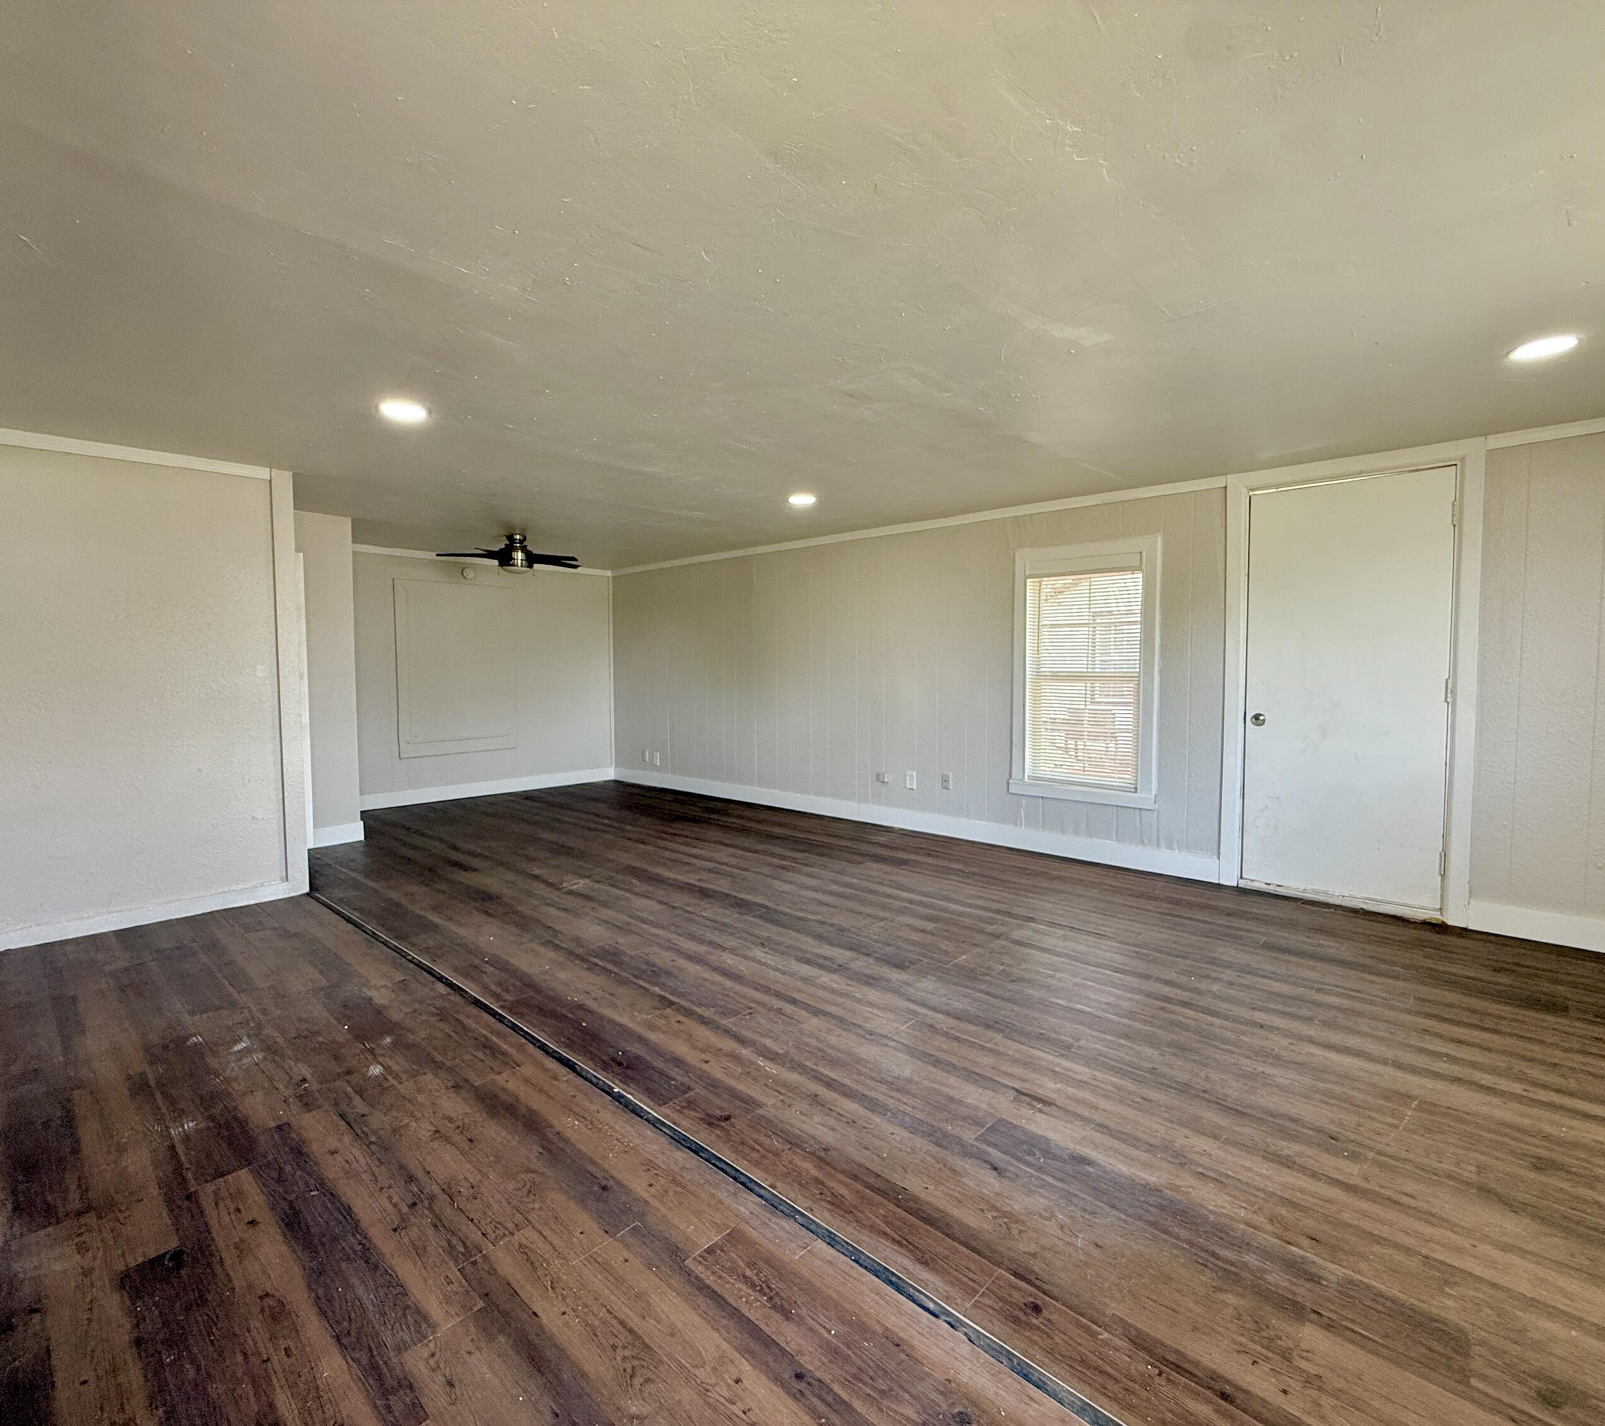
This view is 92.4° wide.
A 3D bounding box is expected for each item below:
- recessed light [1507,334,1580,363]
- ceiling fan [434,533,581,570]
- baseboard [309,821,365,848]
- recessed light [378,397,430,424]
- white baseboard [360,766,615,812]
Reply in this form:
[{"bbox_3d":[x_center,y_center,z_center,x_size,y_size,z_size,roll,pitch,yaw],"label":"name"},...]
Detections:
[{"bbox_3d":[2.374,-1.164,2.466,0.175,0.022,0.175,3,4,44],"label":"recessed light"},{"bbox_3d":[-2.219,-1.224,5.904,1.200,0.300,1.200,3,4,44],"label":"ceiling fan"},{"bbox_3d":[-3.148,0.831,5.211,0.020,0.129,0.325,3,4,44],"label":"baseboard"},{"bbox_3d":[-1.573,-1.184,3.027,0.175,0.022,0.175,3,4,44],"label":"recessed light"},{"bbox_3d":[-2.906,0.718,7.377,0.020,0.133,2.622,3,4,44],"label":"white baseboard"}]

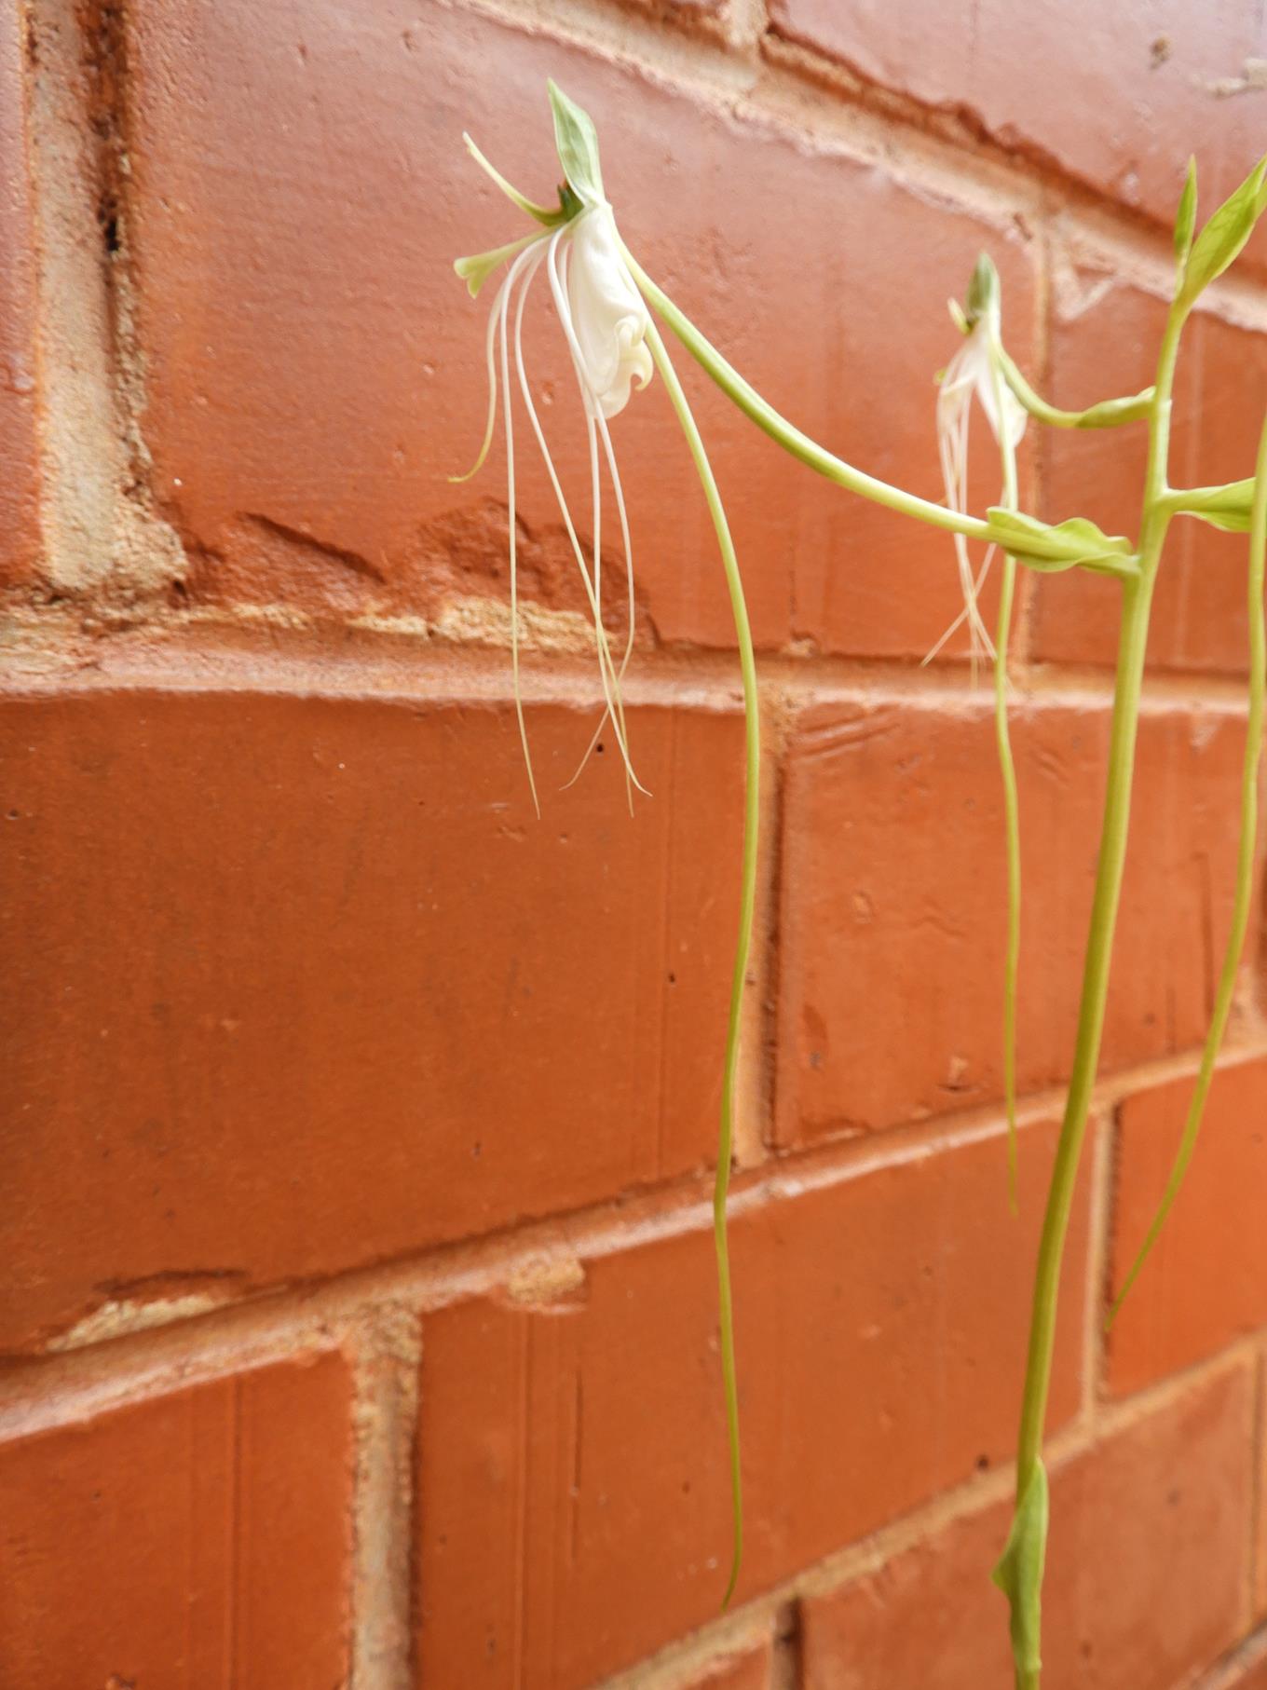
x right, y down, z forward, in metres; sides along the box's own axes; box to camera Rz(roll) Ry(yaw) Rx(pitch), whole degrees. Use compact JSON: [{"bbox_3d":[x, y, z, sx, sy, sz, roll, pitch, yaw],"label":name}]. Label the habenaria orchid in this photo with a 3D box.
[{"bbox_3d":[-0.011,-0.052,0.160,0.025,0.091,0.028,-1,9,-16],"label":"habenaria orchid"}]

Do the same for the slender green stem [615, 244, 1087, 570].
[{"bbox_3d":[0.034,-0.064,0.172,0.074,0.036,0.014,-1,9,-16],"label":"slender green stem"}]

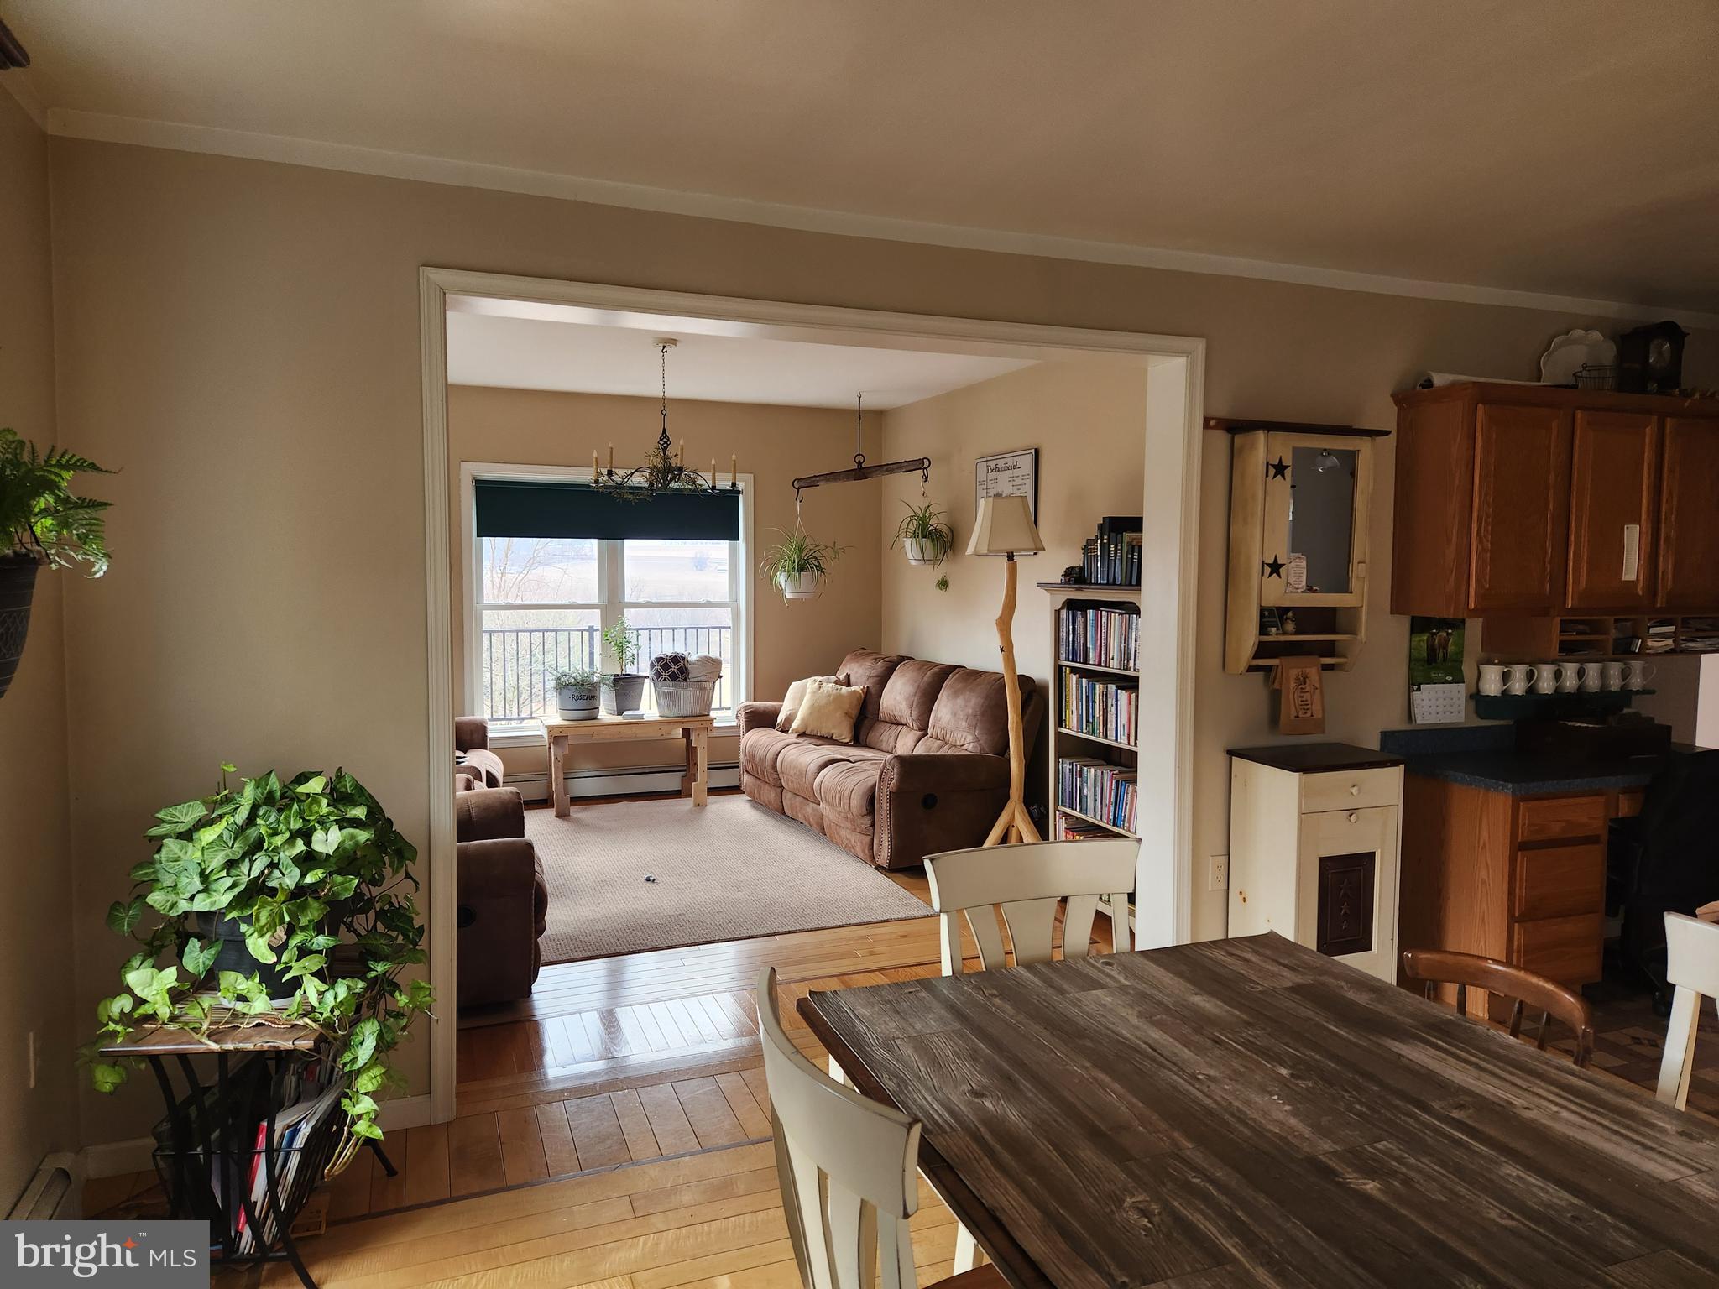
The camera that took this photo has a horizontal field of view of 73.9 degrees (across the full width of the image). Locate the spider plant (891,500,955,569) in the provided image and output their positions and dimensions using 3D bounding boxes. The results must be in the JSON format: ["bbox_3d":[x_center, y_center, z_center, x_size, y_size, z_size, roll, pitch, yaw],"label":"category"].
[{"bbox_3d":[0.362,-0.608,6.318,0.330,0.370,0.330,1,4,0],"label":"spider plant"}]

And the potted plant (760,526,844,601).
[{"bbox_3d":[-0.321,-0.454,6.391,0.430,0.410,0.400,-1,5,-21],"label":"potted plant"}]

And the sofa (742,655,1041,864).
[{"bbox_3d":[0.084,0.537,6.333,0.890,0.910,2.030,-1,5,-24],"label":"sofa"}]

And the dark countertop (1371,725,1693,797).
[{"bbox_3d":[2.519,0.376,3.975,1.330,0.128,0.545,-1,4,-21],"label":"dark countertop"}]

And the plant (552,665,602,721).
[{"bbox_3d":[-1.687,0.278,6.827,0.285,0.330,0.280,-1,4,-21],"label":"plant"}]

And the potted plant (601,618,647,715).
[{"bbox_3d":[-1.453,0.135,6.992,0.275,0.597,0.280,-1,4,-21],"label":"potted plant"}]

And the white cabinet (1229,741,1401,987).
[{"bbox_3d":[1.472,0.781,3.711,0.447,0.838,0.305,-1,5,-21],"label":"white cabinet"}]

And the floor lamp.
[{"bbox_3d":[0.674,0.216,5.192,0.400,1.730,0.400,1,4,0],"label":"floor lamp"}]

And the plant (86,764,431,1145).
[{"bbox_3d":[-1.257,0.648,2.423,0.600,0.775,0.530,-1,4,-21],"label":"plant"}]

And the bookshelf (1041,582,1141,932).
[{"bbox_3d":[1.090,0.447,4.731,0.330,1.378,0.820,-1,4,-21],"label":"bookshelf"}]

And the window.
[{"bbox_3d":[-1.469,-0.233,6.881,1.640,1.530,0.120,-1,5,-21],"label":"window"}]

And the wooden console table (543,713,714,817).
[{"bbox_3d":[-1.347,0.691,6.683,0.950,0.525,0.370,-1,5,-21],"label":"wooden console table"}]

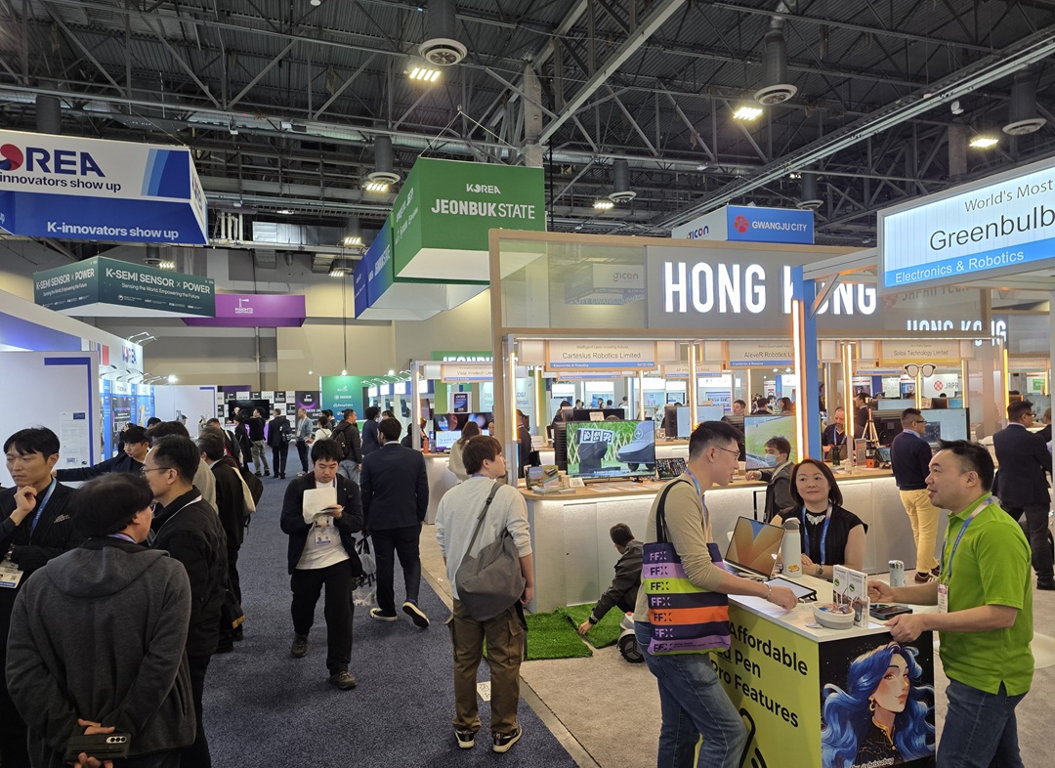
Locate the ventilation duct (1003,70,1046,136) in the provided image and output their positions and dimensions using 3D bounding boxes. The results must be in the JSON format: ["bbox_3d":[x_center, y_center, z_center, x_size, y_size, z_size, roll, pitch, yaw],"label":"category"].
[{"bbox_3d":[15.396,-8.755,21.750,1.110,1.900,1.110,-1,-1,-19],"label":"ventilation duct"}]

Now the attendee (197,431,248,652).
[{"bbox_3d":[-2.509,1.228,5.654,0.420,1.720,0.520,-2,-1,10],"label":"attendee"}]

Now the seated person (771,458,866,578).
[{"bbox_3d":[1.456,1.114,3.500,0.470,1.470,0.520,-2,-1,38],"label":"seated person"}]

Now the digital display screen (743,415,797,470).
[{"bbox_3d":[2.773,0.622,7.580,0.970,0.560,0.060,-1,-1,-19],"label":"digital display screen"}]

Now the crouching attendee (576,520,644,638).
[{"bbox_3d":[0.812,1.537,5.630,0.800,0.880,0.580,-2,-1,37],"label":"crouching attendee"}]

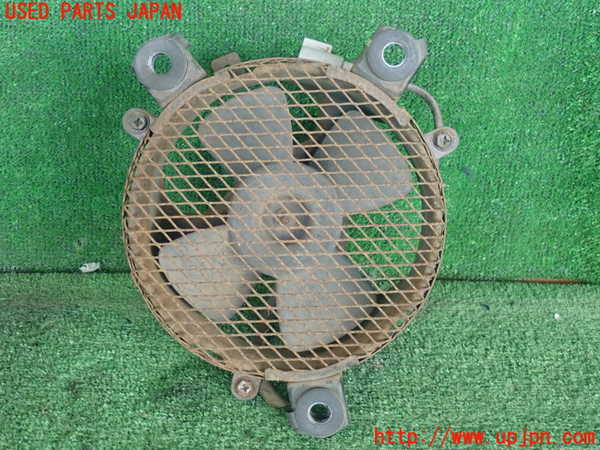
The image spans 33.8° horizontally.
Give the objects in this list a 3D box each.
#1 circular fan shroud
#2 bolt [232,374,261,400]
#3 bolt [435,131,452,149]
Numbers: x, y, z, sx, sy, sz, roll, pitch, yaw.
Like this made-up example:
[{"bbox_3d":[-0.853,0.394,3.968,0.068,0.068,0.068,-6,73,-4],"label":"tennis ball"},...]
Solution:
[{"bbox_3d":[-0.011,-0.005,0.787,0.248,0.248,0.055,1,2,2],"label":"circular fan shroud"},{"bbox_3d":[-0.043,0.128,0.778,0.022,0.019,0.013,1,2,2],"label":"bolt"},{"bbox_3d":[0.113,-0.067,0.778,0.014,0.014,0.012,1,2,2],"label":"bolt"}]

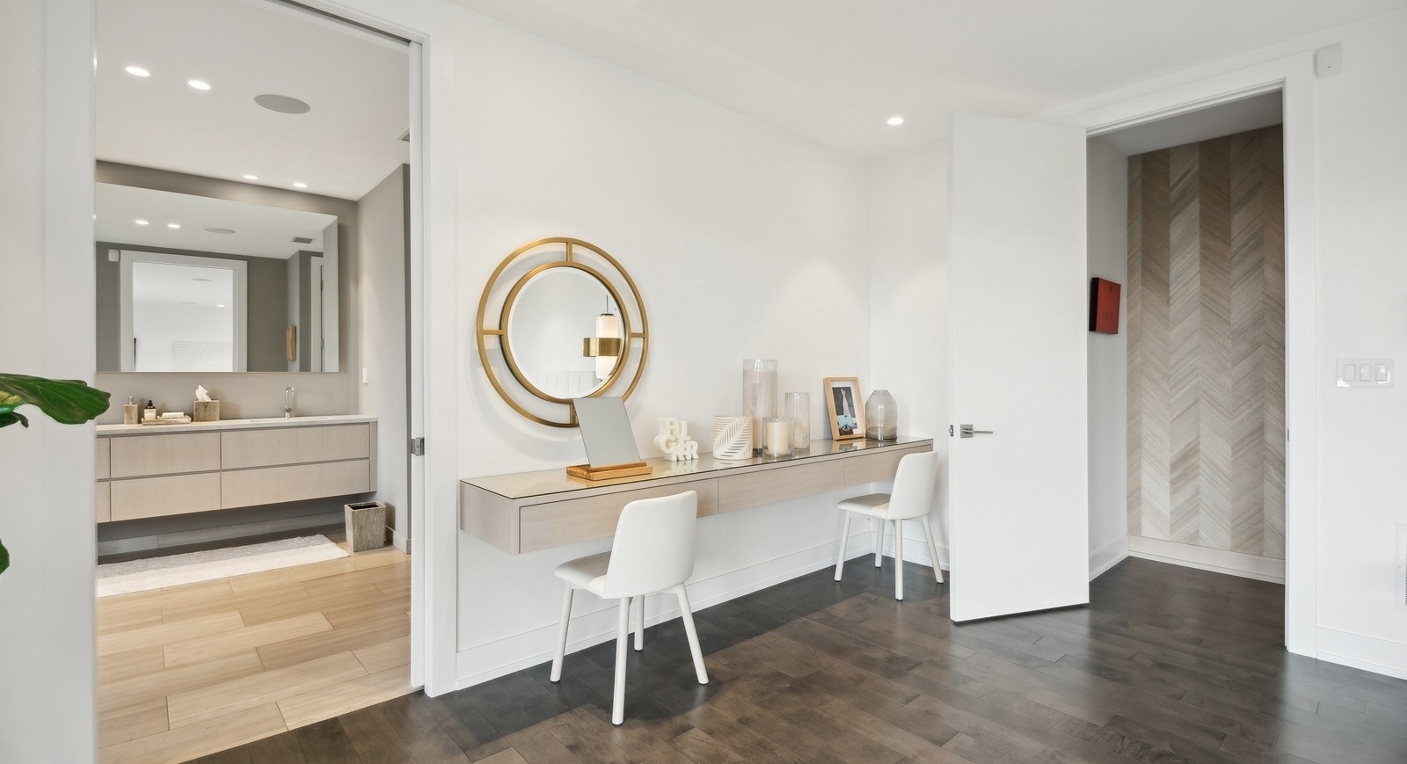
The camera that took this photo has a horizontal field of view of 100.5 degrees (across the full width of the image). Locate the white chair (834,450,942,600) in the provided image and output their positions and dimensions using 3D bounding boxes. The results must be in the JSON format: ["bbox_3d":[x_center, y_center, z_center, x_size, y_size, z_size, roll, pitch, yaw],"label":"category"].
[{"bbox_3d":[1.066,0.786,3.417,0.452,0.756,0.470,0,0,-41],"label":"white chair"}]

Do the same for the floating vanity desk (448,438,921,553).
[{"bbox_3d":[0.263,0.462,2.926,2.709,0.183,0.479,0,0,-40],"label":"floating vanity desk"}]

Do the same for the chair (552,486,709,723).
[{"bbox_3d":[-0.289,0.791,2.280,0.452,0.756,0.470,0,0,-44],"label":"chair"}]

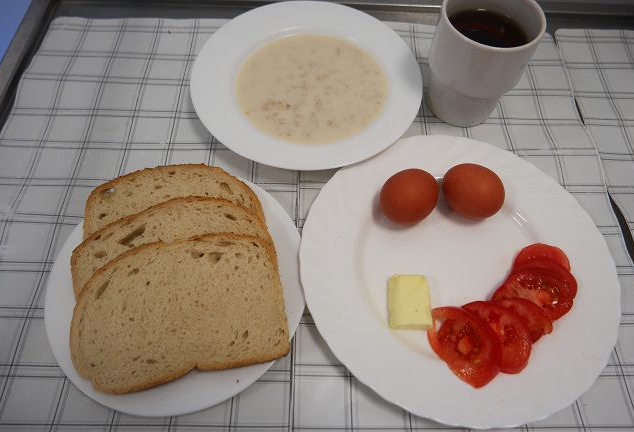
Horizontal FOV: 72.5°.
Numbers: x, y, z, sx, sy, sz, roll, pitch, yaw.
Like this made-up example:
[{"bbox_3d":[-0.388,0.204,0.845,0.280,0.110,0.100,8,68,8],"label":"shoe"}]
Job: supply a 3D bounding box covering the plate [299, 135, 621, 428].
[{"bbox_3d":[0.110,0.038,0.351,0.247,0.022,0.247,0,60,-1],"label":"plate"}]

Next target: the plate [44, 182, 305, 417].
[{"bbox_3d":[-0.106,0.051,0.341,0.198,0.018,0.198,0,60,-1],"label":"plate"}]

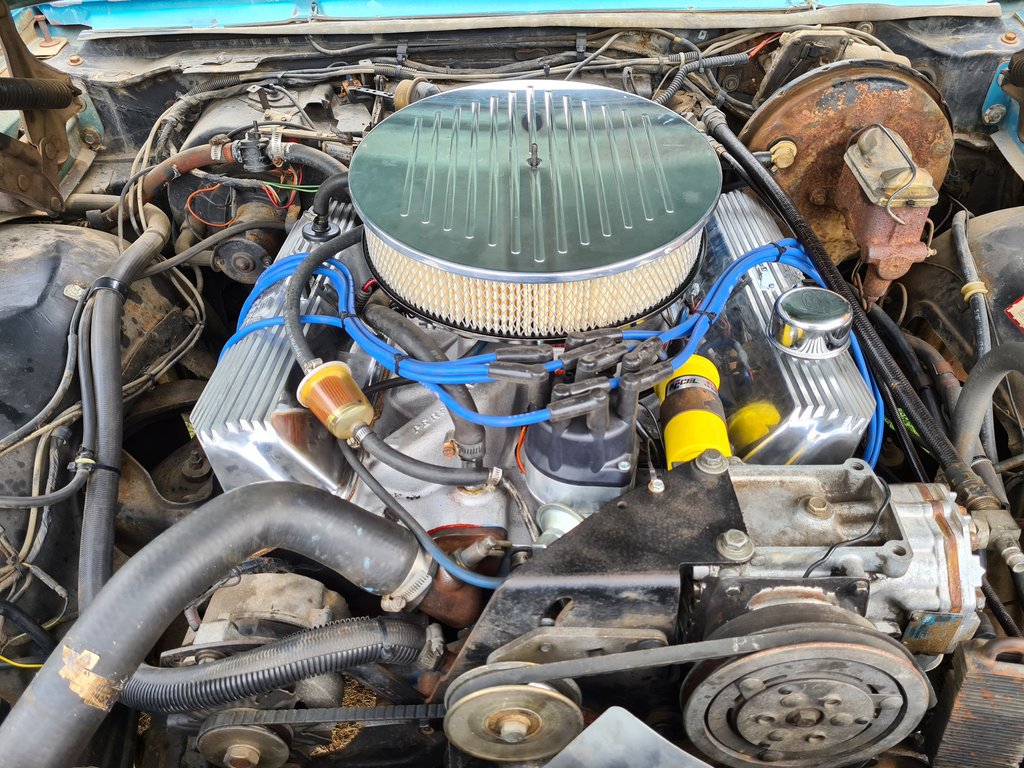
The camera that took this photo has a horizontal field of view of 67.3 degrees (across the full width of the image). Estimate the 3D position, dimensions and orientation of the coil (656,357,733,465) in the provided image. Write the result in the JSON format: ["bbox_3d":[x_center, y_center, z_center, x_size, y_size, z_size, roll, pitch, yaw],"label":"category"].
[{"bbox_3d":[0.167,0.031,0.706,0.056,0.056,0.136,4,40,5],"label":"coil"}]

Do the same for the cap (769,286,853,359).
[{"bbox_3d":[0.296,-0.065,0.757,0.081,0.037,0.081,-6,46,6],"label":"cap"}]

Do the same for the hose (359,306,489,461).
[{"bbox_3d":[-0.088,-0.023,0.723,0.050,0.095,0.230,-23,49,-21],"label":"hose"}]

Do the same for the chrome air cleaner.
[{"bbox_3d":[0.022,-0.188,0.768,0.356,0.100,0.356,0,46,0],"label":"chrome air cleaner"}]

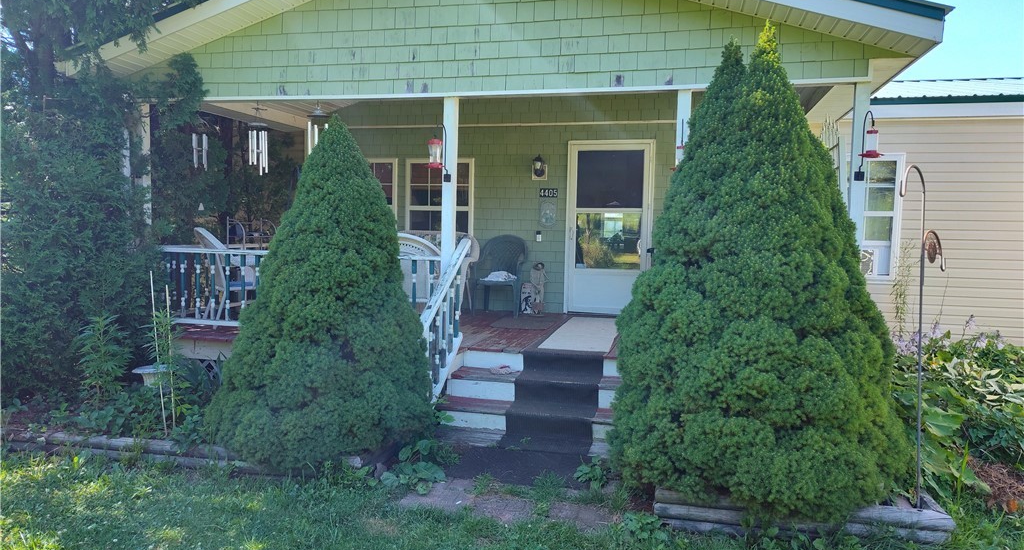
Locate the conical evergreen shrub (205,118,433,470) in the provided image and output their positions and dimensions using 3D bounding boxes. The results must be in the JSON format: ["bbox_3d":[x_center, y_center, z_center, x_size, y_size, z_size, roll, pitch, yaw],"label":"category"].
[{"bbox_3d":[-1.266,0.042,4.634,1.480,2.140,1.480,2,4,14],"label":"conical evergreen shrub"}]

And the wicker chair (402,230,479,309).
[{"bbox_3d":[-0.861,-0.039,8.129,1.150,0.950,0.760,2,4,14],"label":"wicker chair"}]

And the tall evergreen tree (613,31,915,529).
[{"bbox_3d":[1.472,-0.152,4.091,1.700,2.700,1.700,2,4,14],"label":"tall evergreen tree"}]

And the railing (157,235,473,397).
[{"bbox_3d":[-1.948,0.285,5.524,3.120,1.240,1.120,2,4,14],"label":"railing"}]

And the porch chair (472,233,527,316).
[{"bbox_3d":[-0.128,0.004,7.908,0.610,0.920,0.620,2,4,11],"label":"porch chair"}]

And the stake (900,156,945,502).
[{"bbox_3d":[2.022,0.316,3.354,0.050,1.730,0.450,-1,3,2],"label":"stake"}]

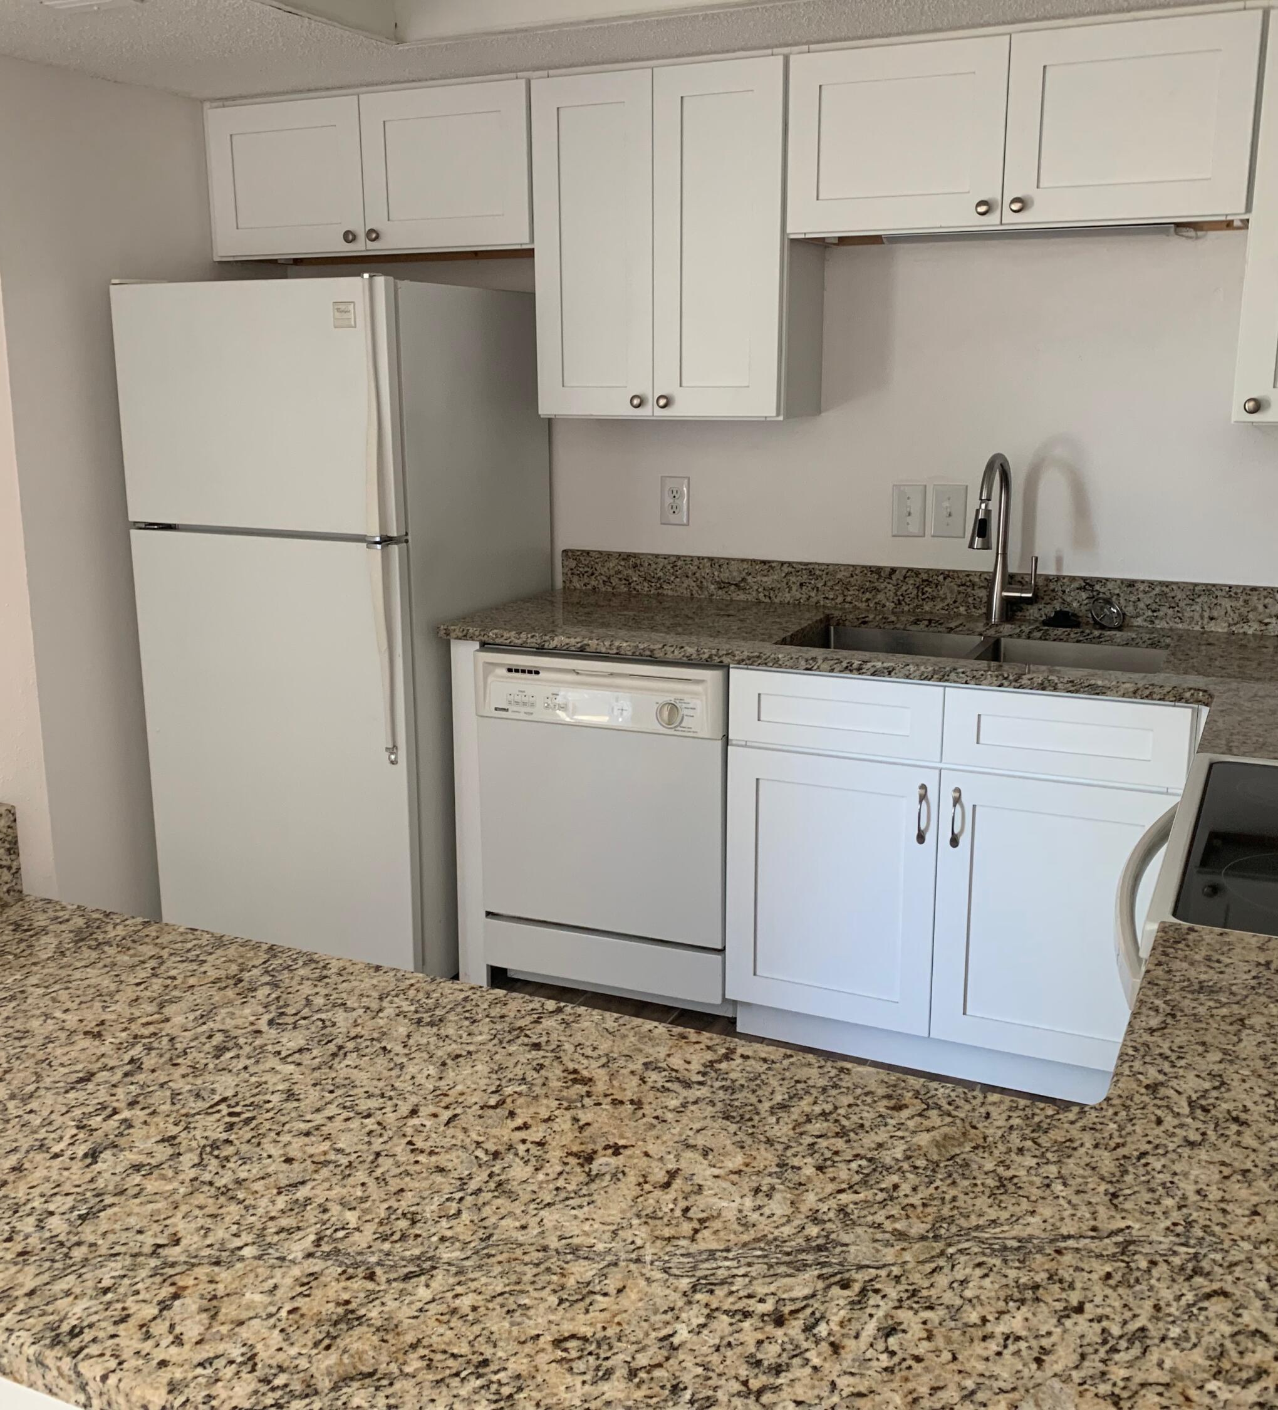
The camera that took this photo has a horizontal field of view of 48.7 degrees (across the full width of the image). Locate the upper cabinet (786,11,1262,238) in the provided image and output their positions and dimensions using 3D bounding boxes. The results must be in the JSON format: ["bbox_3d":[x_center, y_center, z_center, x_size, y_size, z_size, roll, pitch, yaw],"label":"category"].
[{"bbox_3d":[0.796,-1.178,2.947,0.917,0.380,0.325,6,15,23],"label":"upper cabinet"}]

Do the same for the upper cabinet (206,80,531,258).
[{"bbox_3d":[-0.607,-1.315,3.544,0.923,0.377,0.325,6,15,23],"label":"upper cabinet"}]

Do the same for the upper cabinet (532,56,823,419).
[{"bbox_3d":[0.097,-1.060,3.290,0.611,0.762,0.325,6,15,23],"label":"upper cabinet"}]

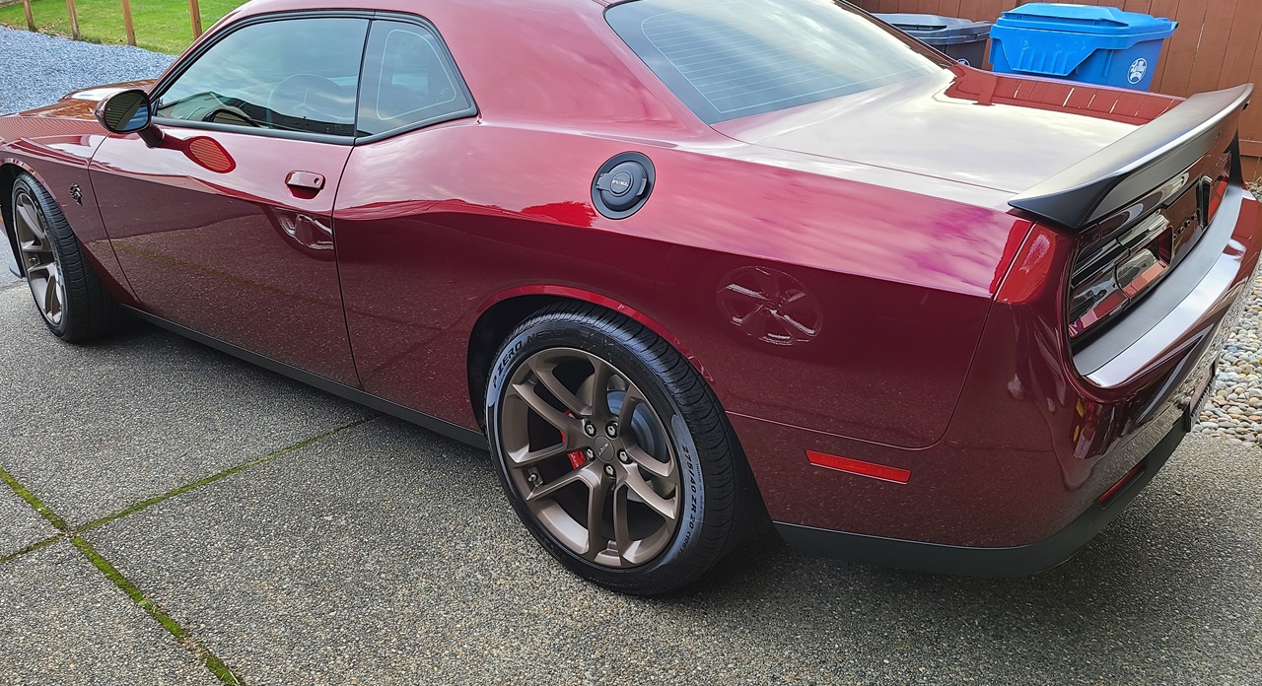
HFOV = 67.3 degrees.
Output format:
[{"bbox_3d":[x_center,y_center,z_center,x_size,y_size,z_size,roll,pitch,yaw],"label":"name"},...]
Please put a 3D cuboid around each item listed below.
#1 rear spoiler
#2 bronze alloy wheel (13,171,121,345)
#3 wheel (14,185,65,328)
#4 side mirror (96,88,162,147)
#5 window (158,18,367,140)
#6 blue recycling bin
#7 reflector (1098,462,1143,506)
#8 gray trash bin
[{"bbox_3d":[1.165,-0.457,2.082,0.240,0.140,1.470,15,27,35],"label":"rear spoiler"},{"bbox_3d":[-2.339,-0.382,3.976,0.278,0.720,0.725,-20,28,-40],"label":"bronze alloy wheel"},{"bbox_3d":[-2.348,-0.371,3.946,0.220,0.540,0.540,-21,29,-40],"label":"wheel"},{"bbox_3d":[-1.546,-0.698,2.932,0.140,0.180,0.235,15,27,35],"label":"side mirror"},{"bbox_3d":[-1.102,-0.801,2.801,1.070,0.340,0.070,15,0,35],"label":"window"},{"bbox_3d":[2.500,-1.325,5.401,0.690,1.090,0.840,20,29,40],"label":"blue recycling bin"},{"bbox_3d":[0.966,0.281,1.885,0.200,0.034,0.025,-18,27,-37],"label":"reflector"},{"bbox_3d":[1.651,-1.439,5.785,0.690,1.060,0.840,15,26,33],"label":"gray trash bin"}]

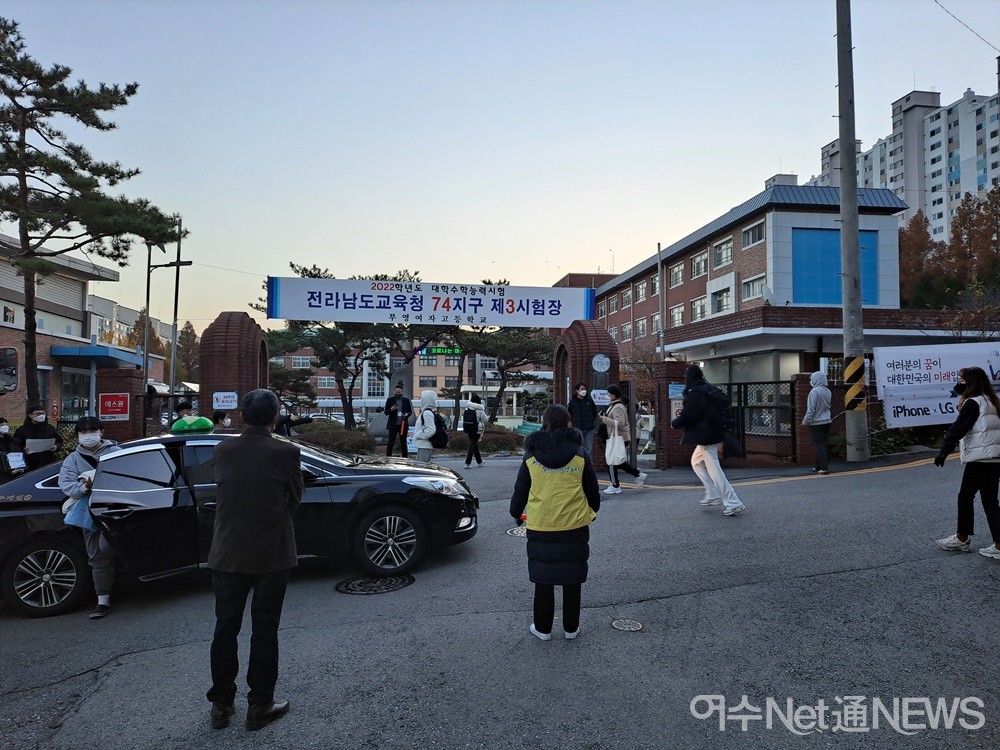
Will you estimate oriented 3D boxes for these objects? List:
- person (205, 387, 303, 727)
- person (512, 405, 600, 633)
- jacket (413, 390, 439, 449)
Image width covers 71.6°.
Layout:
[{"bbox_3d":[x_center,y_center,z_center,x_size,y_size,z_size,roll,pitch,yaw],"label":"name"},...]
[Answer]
[{"bbox_3d":[-1.260,0.946,3.607,0.490,1.730,0.350,0,-3,18],"label":"person"},{"bbox_3d":[0.381,1.004,4.830,0.620,1.610,0.390,0,-2,5],"label":"person"},{"bbox_3d":[-1.107,0.661,10.300,0.380,0.860,0.520,0,-2,3],"label":"jacket"}]

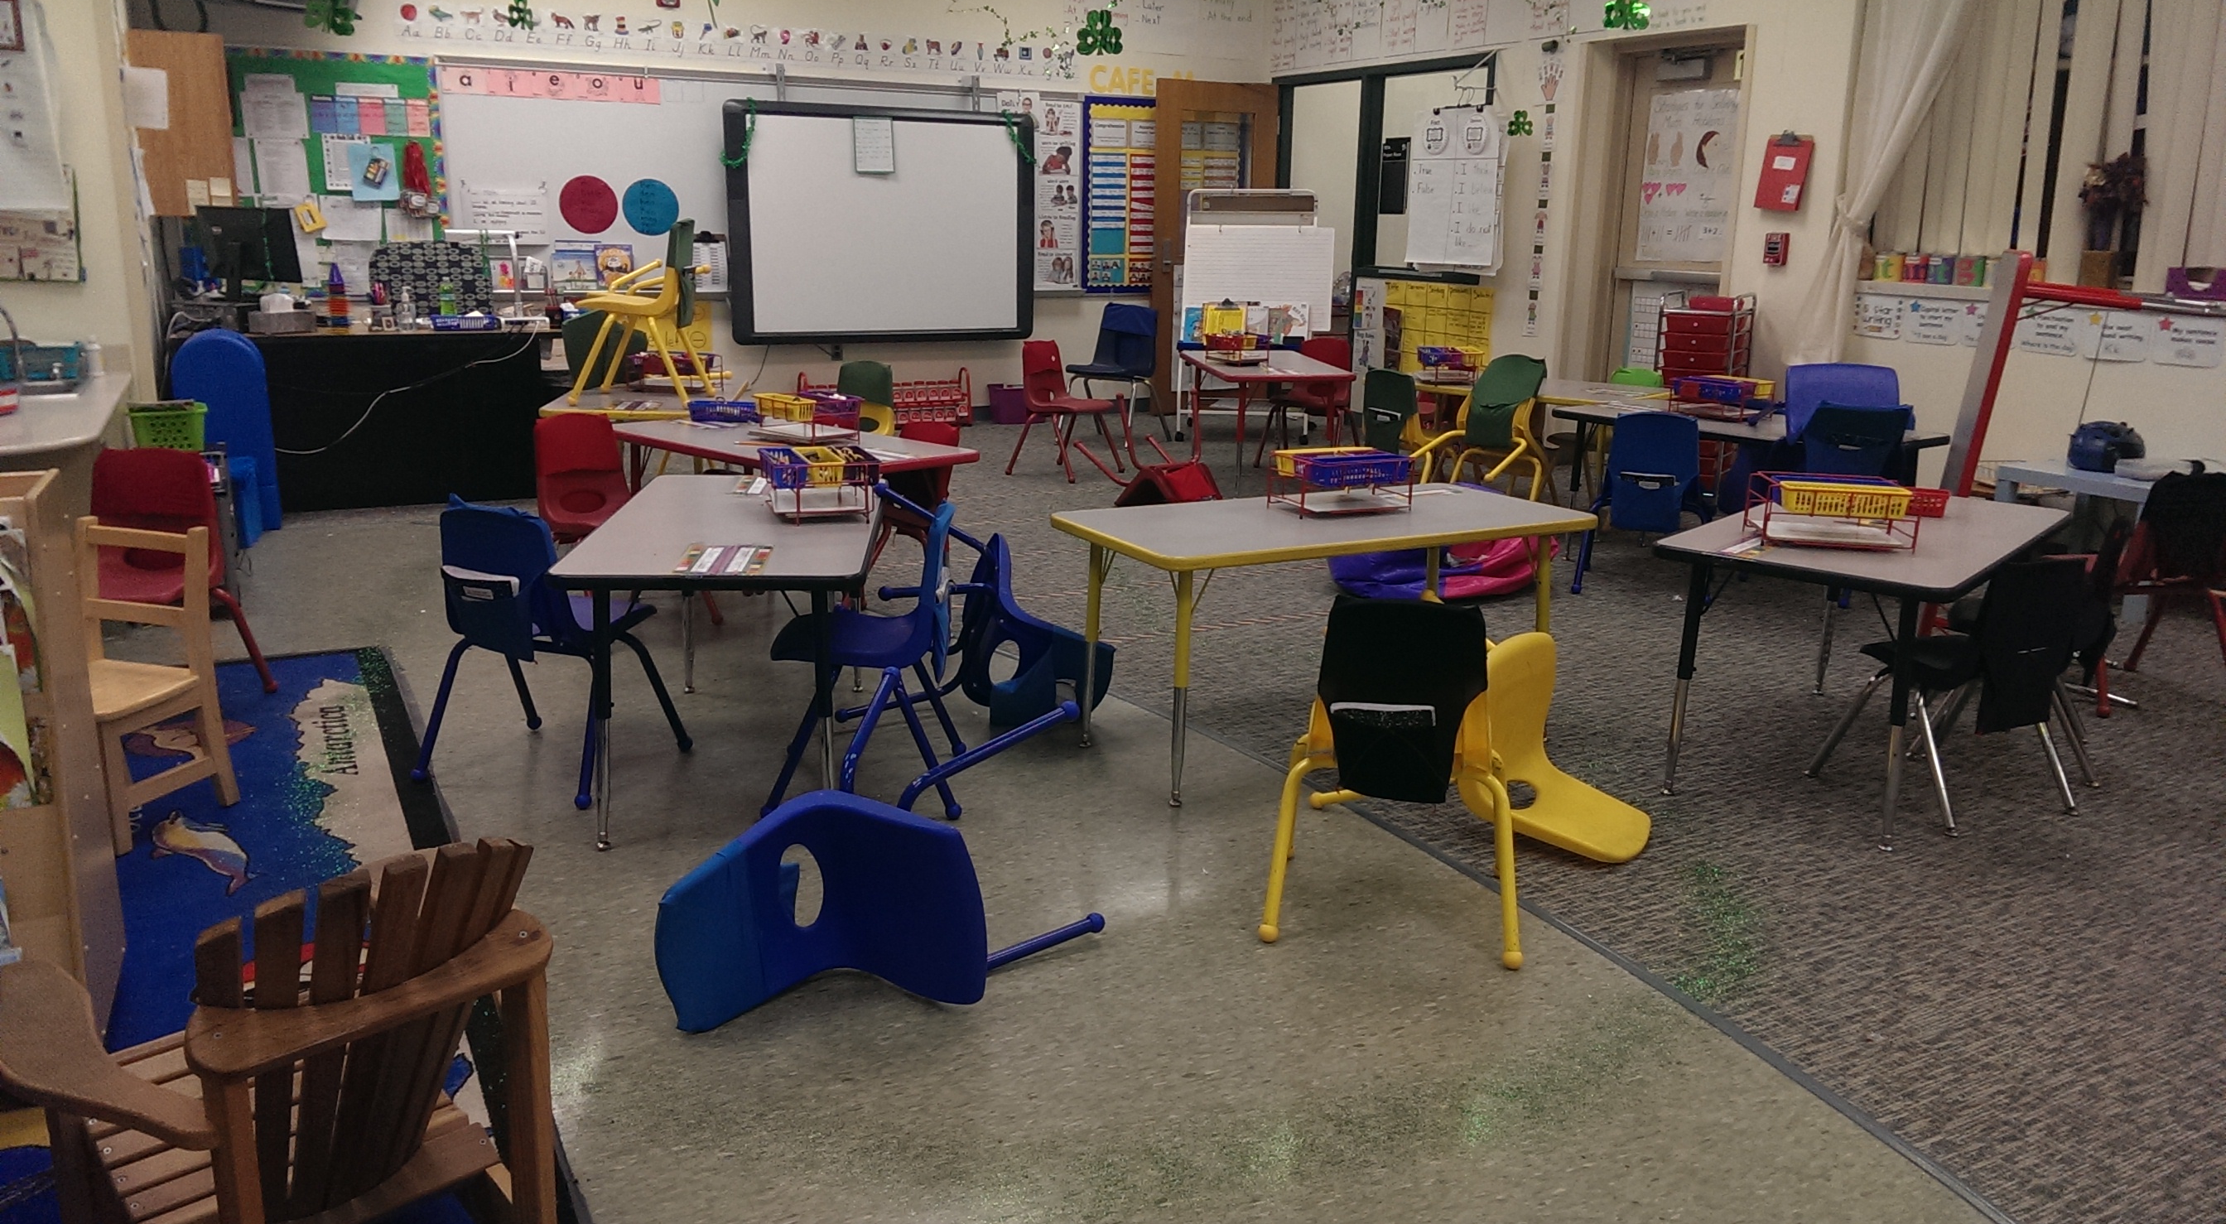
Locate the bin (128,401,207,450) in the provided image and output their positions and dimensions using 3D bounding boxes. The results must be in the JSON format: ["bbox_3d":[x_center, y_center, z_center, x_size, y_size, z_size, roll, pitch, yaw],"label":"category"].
[{"bbox_3d":[-2.981,-0.583,5.248,0.250,0.135,0.270,-6,15,-26],"label":"bin"}]

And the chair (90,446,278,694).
[{"bbox_3d":[-2.472,-0.061,4.210,0.450,0.645,0.460,0,14,-6],"label":"chair"}]

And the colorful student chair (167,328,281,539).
[{"bbox_3d":[-3.487,-0.671,6.311,0.410,0.790,0.430,0,14,-3],"label":"colorful student chair"}]

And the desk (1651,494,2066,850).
[{"bbox_3d":[1.856,0.086,4.096,0.625,0.588,1.225,12,17,38],"label":"desk"}]

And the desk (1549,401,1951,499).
[{"bbox_3d":[2.207,-0.396,5.921,0.610,0.567,1.220,-9,17,-35],"label":"desk"}]

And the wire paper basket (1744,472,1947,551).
[{"bbox_3d":[1.604,-0.214,3.615,0.380,0.140,0.220,3,14,9],"label":"wire paper basket"}]

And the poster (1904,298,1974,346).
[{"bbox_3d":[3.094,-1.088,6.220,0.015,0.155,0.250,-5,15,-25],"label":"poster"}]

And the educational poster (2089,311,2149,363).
[{"bbox_3d":[3.424,-0.938,5.640,0.010,0.160,0.215,-6,15,-26],"label":"educational poster"}]

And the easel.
[{"bbox_3d":[0.847,-1.755,9.809,0.800,1.430,0.680,3,14,6],"label":"easel"}]

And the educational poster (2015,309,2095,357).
[{"bbox_3d":[3.758,-1.133,6.643,0.010,0.205,0.250,-6,16,-27],"label":"educational poster"}]

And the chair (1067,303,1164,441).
[{"bbox_3d":[0.012,-1.326,9.207,0.480,0.755,0.490,12,18,39],"label":"chair"}]

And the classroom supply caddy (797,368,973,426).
[{"bbox_3d":[-1.345,-1.237,9.673,1.030,0.360,0.210,-6,16,-27],"label":"classroom supply caddy"}]

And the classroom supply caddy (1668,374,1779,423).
[{"bbox_3d":[2.198,-0.775,5.977,0.220,0.136,0.340,-8,16,-32],"label":"classroom supply caddy"}]

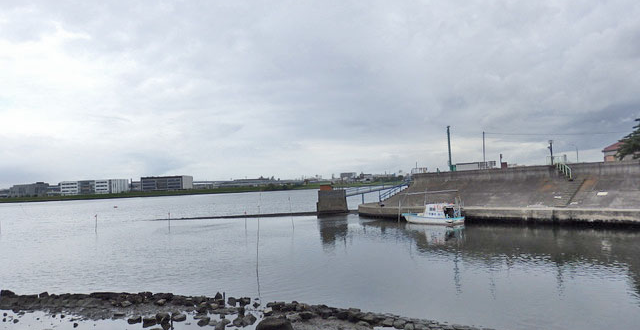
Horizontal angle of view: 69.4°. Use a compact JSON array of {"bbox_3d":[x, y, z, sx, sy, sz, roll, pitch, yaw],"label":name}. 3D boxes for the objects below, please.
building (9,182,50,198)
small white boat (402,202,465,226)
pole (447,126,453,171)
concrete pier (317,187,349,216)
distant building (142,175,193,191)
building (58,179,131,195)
[{"bbox_3d":[-382.735,33.654,610.000,38.000,17.000,26.000,-3,-3,6],"label":"building"},{"bbox_3d":[10.740,4.662,44.800,2.050,2.200,7.000,-1,-3,-35],"label":"small white boat"},{"bbox_3d":[18.816,-2.203,67.000,0.350,6.900,0.350,-3,-3,9],"label":"pole"},{"bbox_3d":[1.771,5.286,65.500,4.100,3.700,2.800,-3,-3,8],"label":"concrete pier"},{"bbox_3d":[-204.574,25.672,618.000,57.000,18.500,30.000,-3,-3,6],"label":"distant building"},{"bbox_3d":[-290.461,29.499,598.000,67.000,18.000,41.000,-3,-3,6],"label":"building"}]

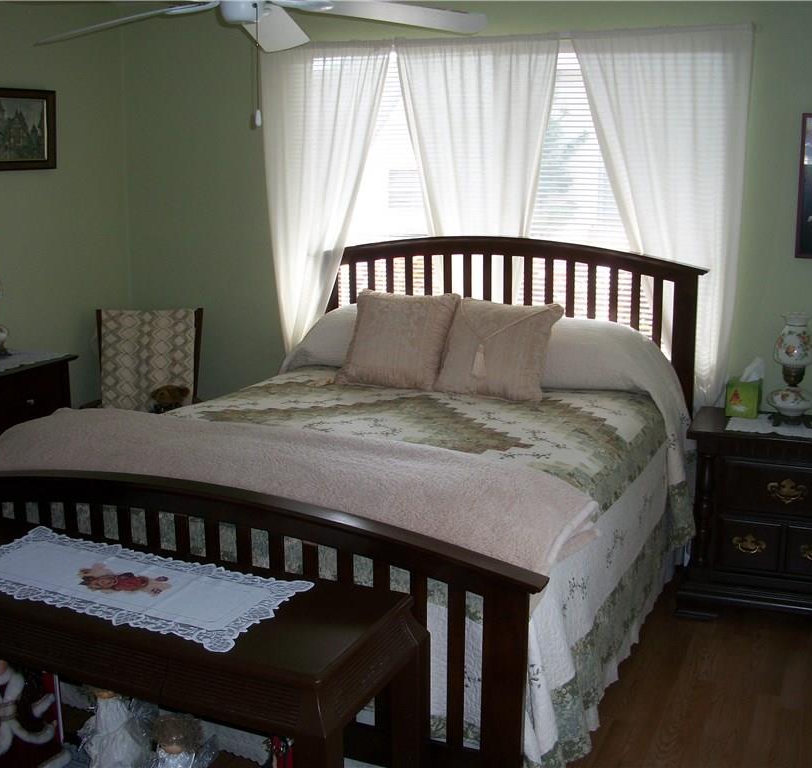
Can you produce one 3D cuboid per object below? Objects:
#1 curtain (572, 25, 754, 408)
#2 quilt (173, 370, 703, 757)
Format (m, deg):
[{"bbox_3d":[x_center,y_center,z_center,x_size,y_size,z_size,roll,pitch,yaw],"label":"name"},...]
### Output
[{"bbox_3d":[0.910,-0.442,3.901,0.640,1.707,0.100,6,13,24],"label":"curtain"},{"bbox_3d":[-0.097,0.439,3.305,1.654,0.718,1.810,6,13,24],"label":"quilt"}]

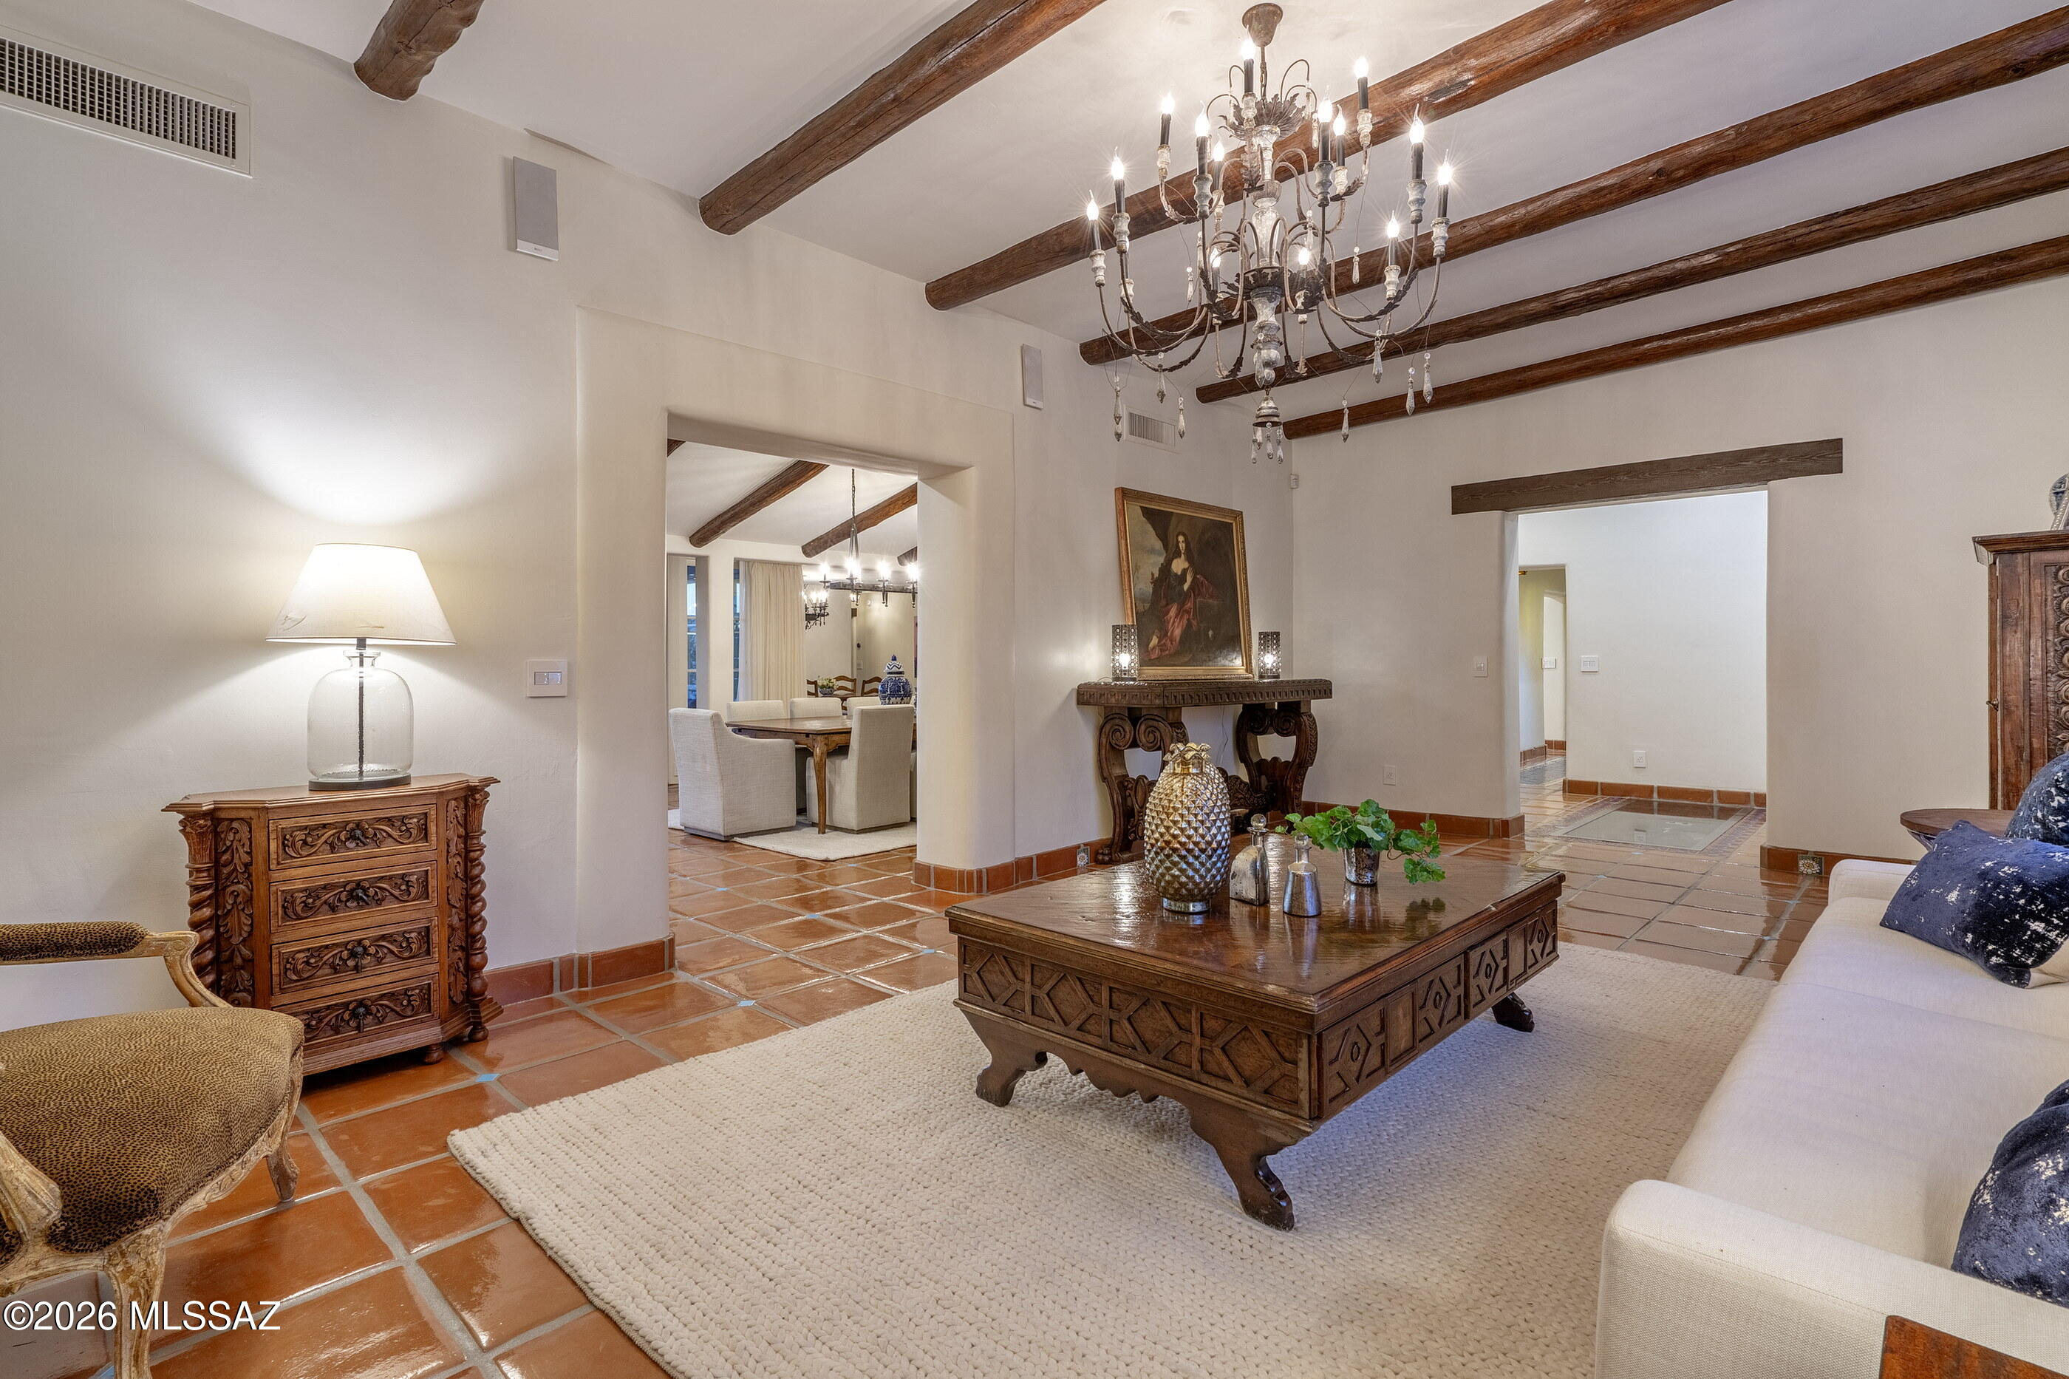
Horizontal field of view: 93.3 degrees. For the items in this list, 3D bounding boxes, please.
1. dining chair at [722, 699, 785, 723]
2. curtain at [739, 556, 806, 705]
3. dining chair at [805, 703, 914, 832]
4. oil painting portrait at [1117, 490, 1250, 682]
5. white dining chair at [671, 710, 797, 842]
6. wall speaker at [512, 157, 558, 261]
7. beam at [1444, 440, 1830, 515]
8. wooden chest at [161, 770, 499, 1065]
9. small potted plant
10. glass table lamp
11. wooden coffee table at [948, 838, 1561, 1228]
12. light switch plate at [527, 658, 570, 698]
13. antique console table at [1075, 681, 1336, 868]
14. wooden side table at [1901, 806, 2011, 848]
[{"bbox_3d":[-2.190,0.540,8.110,0.598,0.863,0.552,1,2,43],"label":"dining chair"},{"bbox_3d":[-2.780,-0.218,10.412,0.138,2.277,0.770,1,2,43],"label":"curtain"},{"bbox_3d":[-1.288,0.575,7.276,0.600,0.905,0.550,1,2,38],"label":"dining chair"},{"bbox_3d":[1.044,-0.653,6.493,0.055,1.180,1.380,-6,-3,43],"label":"oil painting portrait"},{"bbox_3d":[-2.188,0.598,7.120,0.620,0.890,0.680,1,2,43],"label":"white dining chair"},{"bbox_3d":[-1.778,-1.701,3.481,0.060,0.325,0.140,1,2,43],"label":"wall speaker"},{"bbox_3d":[3.616,-1.258,5.953,2.035,0.186,0.190,1,2,43],"label":"beam"},{"bbox_3d":[-1.999,0.694,2.834,0.414,0.801,0.799,1,2,43],"label":"wooden chest"},{"bbox_3d":[1.024,0.472,3.058,0.460,0.265,0.340,1,2,43],"label":"small potted plant"},{"bbox_3d":[-1.970,-0.060,2.860,0.454,0.704,0.454,1,2,43],"label":"glass table lamp"},{"bbox_3d":[0.731,0.860,2.939,1.120,0.500,1.640,1,2,43],"label":"wooden coffee table"},{"bbox_3d":[-1.716,-0.036,3.452,0.010,0.132,0.138,1,2,43],"label":"light switch plate"},{"bbox_3d":[1.121,0.472,6.042,0.592,1.060,1.926,1,2,43],"label":"antique console table"},{"bbox_3d":[3.211,0.772,2.975,0.860,0.685,0.860,1,2,43],"label":"wooden side table"}]

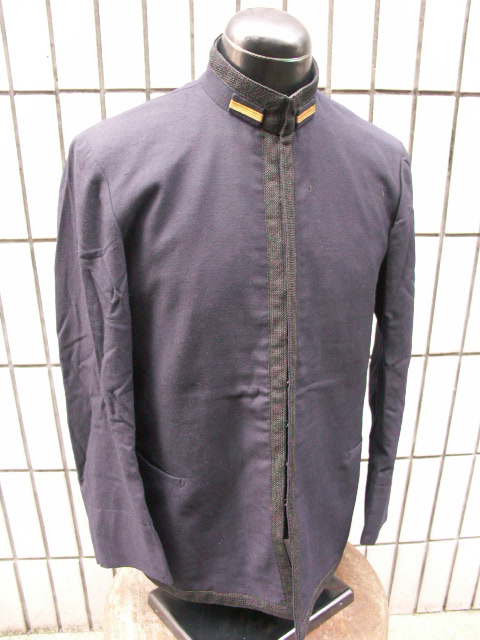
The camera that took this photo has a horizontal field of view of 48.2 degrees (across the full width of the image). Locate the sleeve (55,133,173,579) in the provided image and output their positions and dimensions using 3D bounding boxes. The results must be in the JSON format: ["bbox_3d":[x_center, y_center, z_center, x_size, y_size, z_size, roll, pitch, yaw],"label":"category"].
[{"bbox_3d":[-0.178,0.060,0.712,0.125,0.590,0.180,-9,18,-20],"label":"sleeve"}]

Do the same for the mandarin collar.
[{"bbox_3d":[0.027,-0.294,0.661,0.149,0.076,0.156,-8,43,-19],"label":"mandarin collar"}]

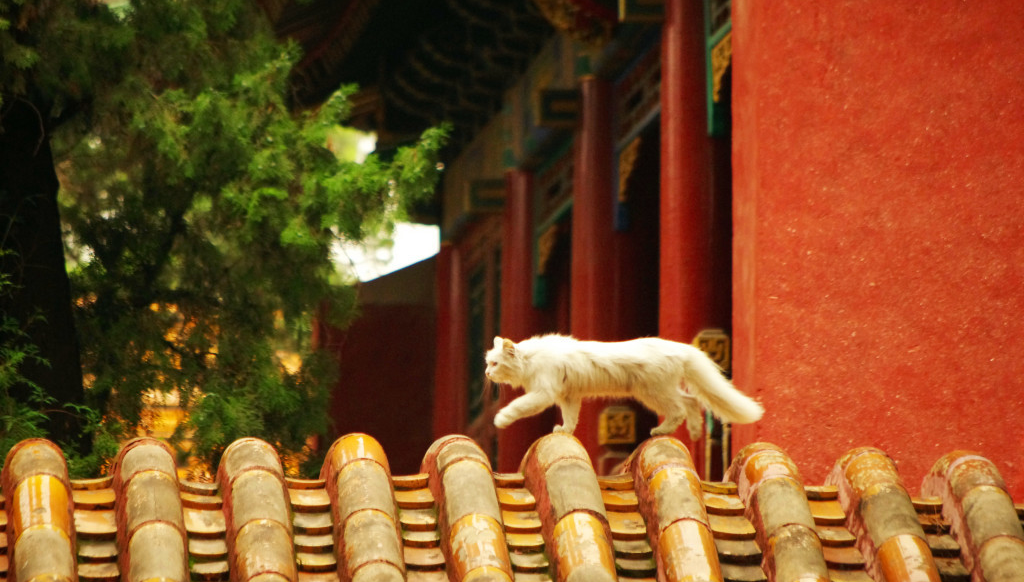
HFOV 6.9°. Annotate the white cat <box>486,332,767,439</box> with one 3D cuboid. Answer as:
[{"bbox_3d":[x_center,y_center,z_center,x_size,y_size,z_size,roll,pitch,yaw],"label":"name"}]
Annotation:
[{"bbox_3d":[0.273,0.232,20.700,0.655,0.255,0.160,1,-6,-9],"label":"white cat"}]

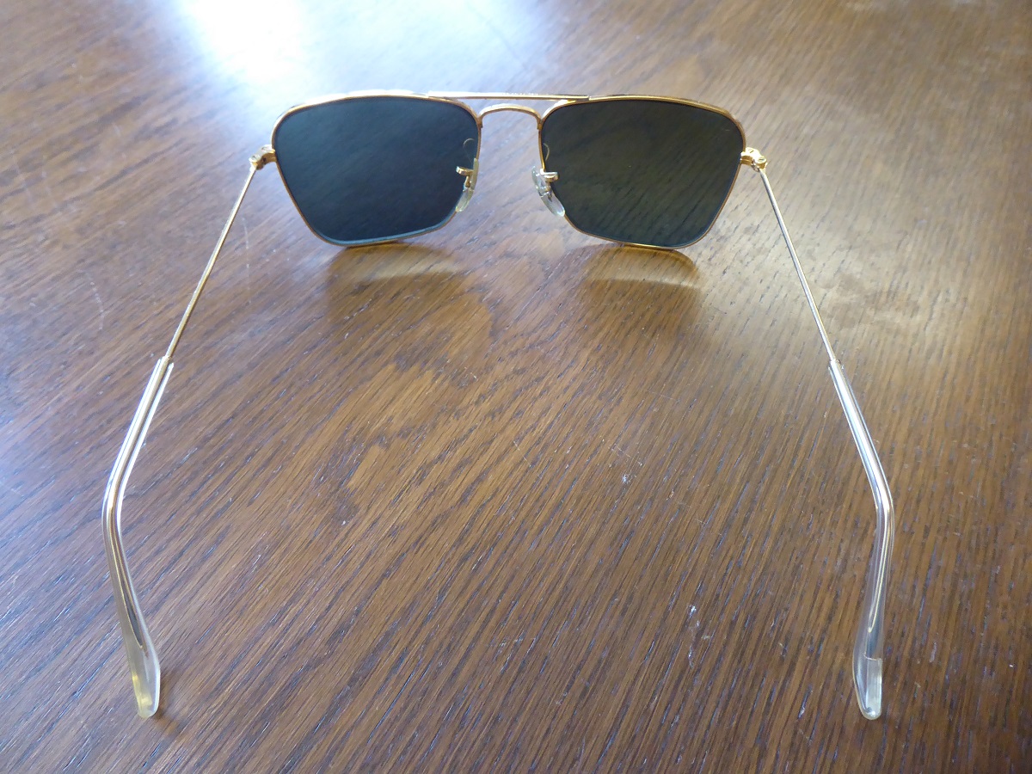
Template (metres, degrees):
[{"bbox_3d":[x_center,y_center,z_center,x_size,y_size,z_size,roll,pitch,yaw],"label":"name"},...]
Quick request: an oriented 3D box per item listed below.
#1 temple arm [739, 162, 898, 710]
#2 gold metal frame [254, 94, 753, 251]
[{"bbox_3d":[0.063,-0.002,0.164,0.009,0.031,0.136,1,50,0],"label":"temple arm"},{"bbox_3d":[-0.003,-0.057,0.203,0.128,0.044,0.015,1,36,0],"label":"gold metal frame"}]

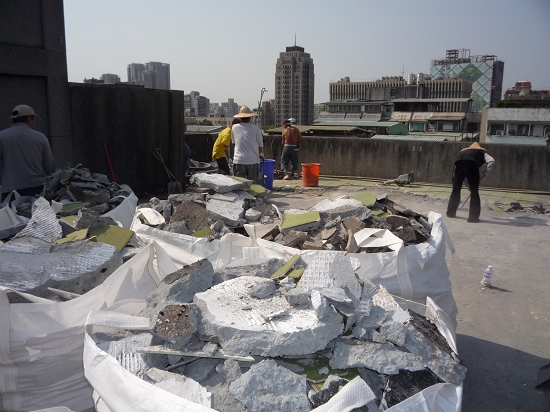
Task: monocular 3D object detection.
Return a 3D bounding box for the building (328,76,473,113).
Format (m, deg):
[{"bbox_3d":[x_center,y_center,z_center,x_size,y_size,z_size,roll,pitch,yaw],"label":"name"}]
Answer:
[{"bbox_3d":[47.506,-28.965,178.597,48.000,34.000,22.000,6,12,29],"label":"building"}]

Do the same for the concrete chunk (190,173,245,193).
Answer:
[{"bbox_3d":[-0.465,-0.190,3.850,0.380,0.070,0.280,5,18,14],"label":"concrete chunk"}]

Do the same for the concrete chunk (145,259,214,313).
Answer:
[{"bbox_3d":[-0.408,0.344,2.059,0.280,0.170,0.170,-2,10,-15],"label":"concrete chunk"}]

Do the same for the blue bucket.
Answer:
[{"bbox_3d":[-0.180,-0.712,10.736,0.420,0.650,0.420,0,10,0],"label":"blue bucket"}]

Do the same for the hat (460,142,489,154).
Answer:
[{"bbox_3d":[3.148,-0.897,7.500,0.430,0.160,0.430,0,-2,0],"label":"hat"}]

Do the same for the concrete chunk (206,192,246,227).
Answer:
[{"bbox_3d":[-0.321,0.026,3.150,0.230,0.060,0.210,25,45,16],"label":"concrete chunk"}]

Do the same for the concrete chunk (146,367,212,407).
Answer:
[{"bbox_3d":[-0.278,0.522,1.370,0.180,0.065,0.140,-4,23,-11],"label":"concrete chunk"}]

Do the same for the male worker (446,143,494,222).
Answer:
[{"bbox_3d":[3.279,-0.440,7.992,0.600,1.250,0.680,6,12,31],"label":"male worker"}]

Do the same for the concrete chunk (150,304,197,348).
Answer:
[{"bbox_3d":[-0.349,0.411,1.640,0.150,0.125,0.135,-2,11,-10],"label":"concrete chunk"}]

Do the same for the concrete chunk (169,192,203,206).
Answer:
[{"bbox_3d":[-0.665,-0.049,3.600,0.280,0.105,0.200,0,10,0],"label":"concrete chunk"}]

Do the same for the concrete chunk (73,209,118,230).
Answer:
[{"bbox_3d":[-1.187,0.099,3.150,0.280,0.160,0.200,-3,10,-21],"label":"concrete chunk"}]

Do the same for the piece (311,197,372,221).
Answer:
[{"bbox_3d":[0.440,0.020,3.150,0.390,0.130,0.270,0,10,0],"label":"piece"}]

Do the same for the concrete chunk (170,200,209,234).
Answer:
[{"bbox_3d":[-0.562,0.079,3.150,0.240,0.110,0.210,0,41,0],"label":"concrete chunk"}]

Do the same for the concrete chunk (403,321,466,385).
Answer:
[{"bbox_3d":[0.439,0.403,1.310,0.100,0.080,0.190,-14,28,-27],"label":"concrete chunk"}]

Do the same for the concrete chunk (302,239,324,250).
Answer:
[{"bbox_3d":[0.210,0.210,2.600,0.115,0.055,0.085,-3,11,-15],"label":"concrete chunk"}]

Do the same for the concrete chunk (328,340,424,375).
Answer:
[{"bbox_3d":[0.313,0.464,1.470,0.275,0.080,0.115,4,26,8],"label":"concrete chunk"}]

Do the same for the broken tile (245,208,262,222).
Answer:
[{"bbox_3d":[-0.148,0.065,3.280,0.120,0.090,0.120,0,10,0],"label":"broken tile"}]

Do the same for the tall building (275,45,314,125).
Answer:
[{"bbox_3d":[14.345,-72.850,326.927,20.000,70.000,20.000,6,12,28],"label":"tall building"}]

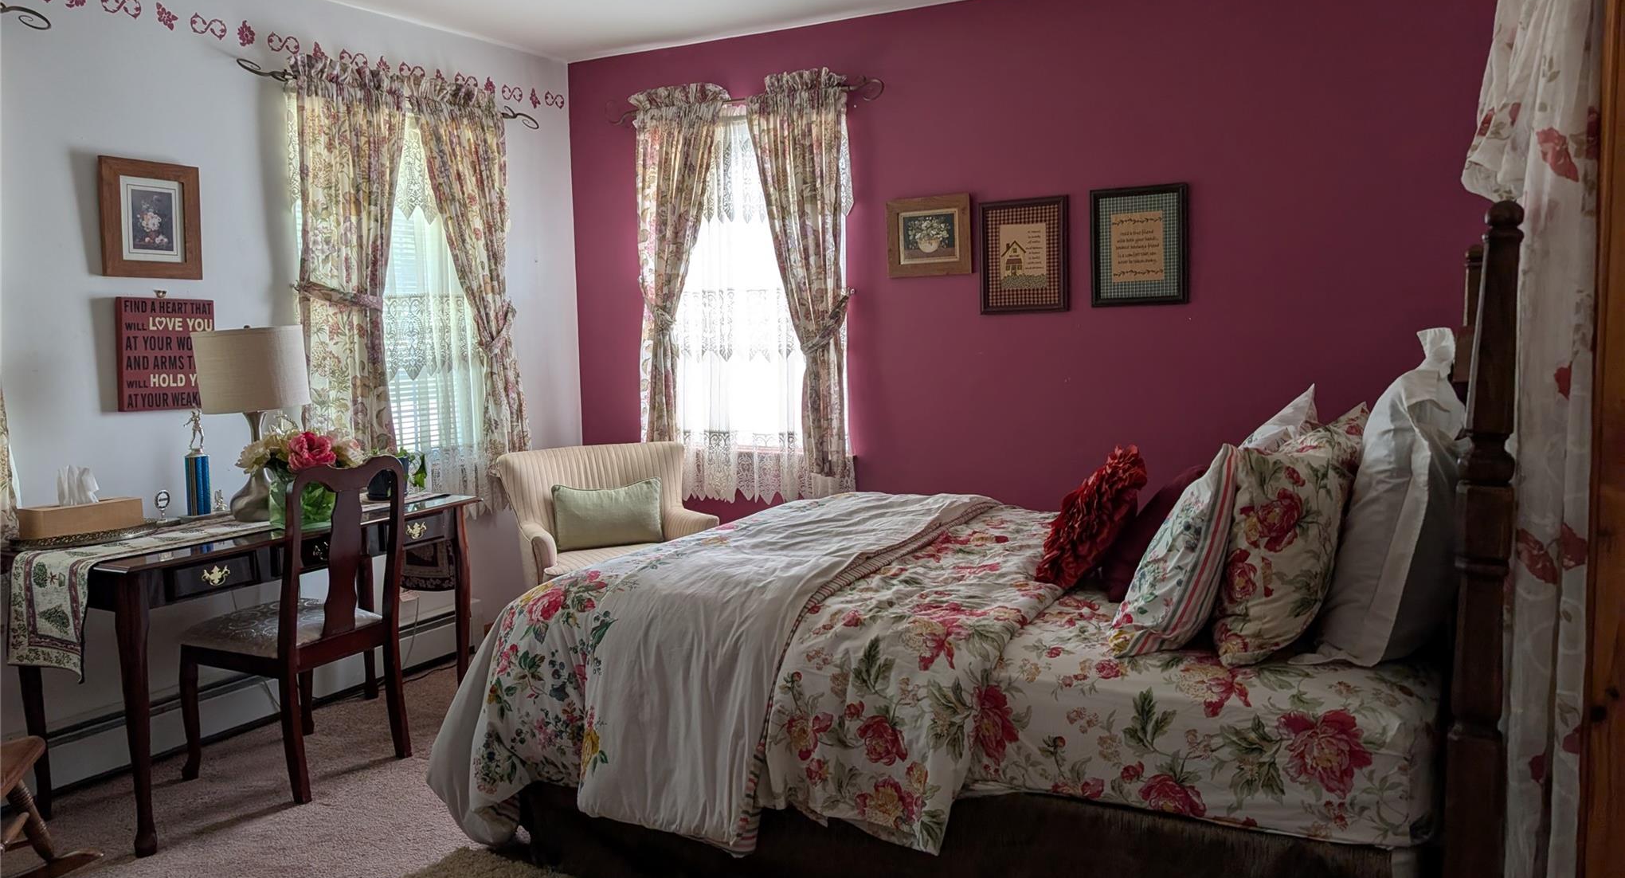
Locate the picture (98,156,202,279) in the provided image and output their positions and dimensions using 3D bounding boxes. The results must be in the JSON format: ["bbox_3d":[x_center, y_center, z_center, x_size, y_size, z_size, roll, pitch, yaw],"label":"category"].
[{"bbox_3d":[-2.053,-0.679,3.514,0.023,0.360,0.303,3,7,30],"label":"picture"}]

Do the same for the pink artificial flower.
[{"bbox_3d":[-1.489,0.038,3.351,0.145,0.125,0.120,-4,7,-24],"label":"pink artificial flower"}]

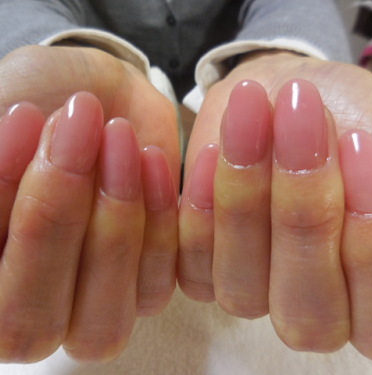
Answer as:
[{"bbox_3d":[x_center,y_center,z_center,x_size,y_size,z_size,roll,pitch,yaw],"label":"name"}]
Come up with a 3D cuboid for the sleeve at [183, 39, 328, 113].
[{"bbox_3d":[0.043,-0.061,0.214,0.082,0.050,0.036,6,31,10],"label":"sleeve"}]

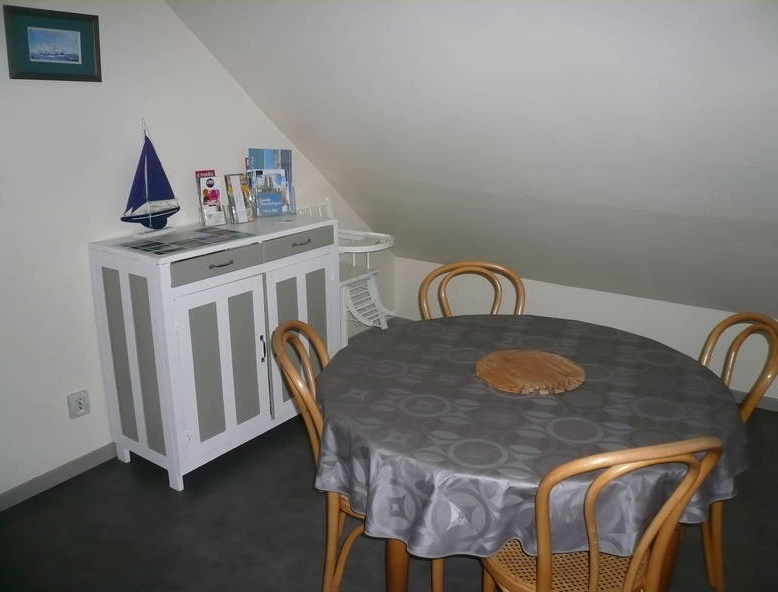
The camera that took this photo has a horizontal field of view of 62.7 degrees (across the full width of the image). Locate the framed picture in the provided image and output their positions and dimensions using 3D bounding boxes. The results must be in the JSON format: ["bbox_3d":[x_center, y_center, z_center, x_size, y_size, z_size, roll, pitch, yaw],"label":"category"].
[{"bbox_3d":[-1.136,-0.848,2.171,0.022,0.223,0.324,18,24,30],"label":"framed picture"}]

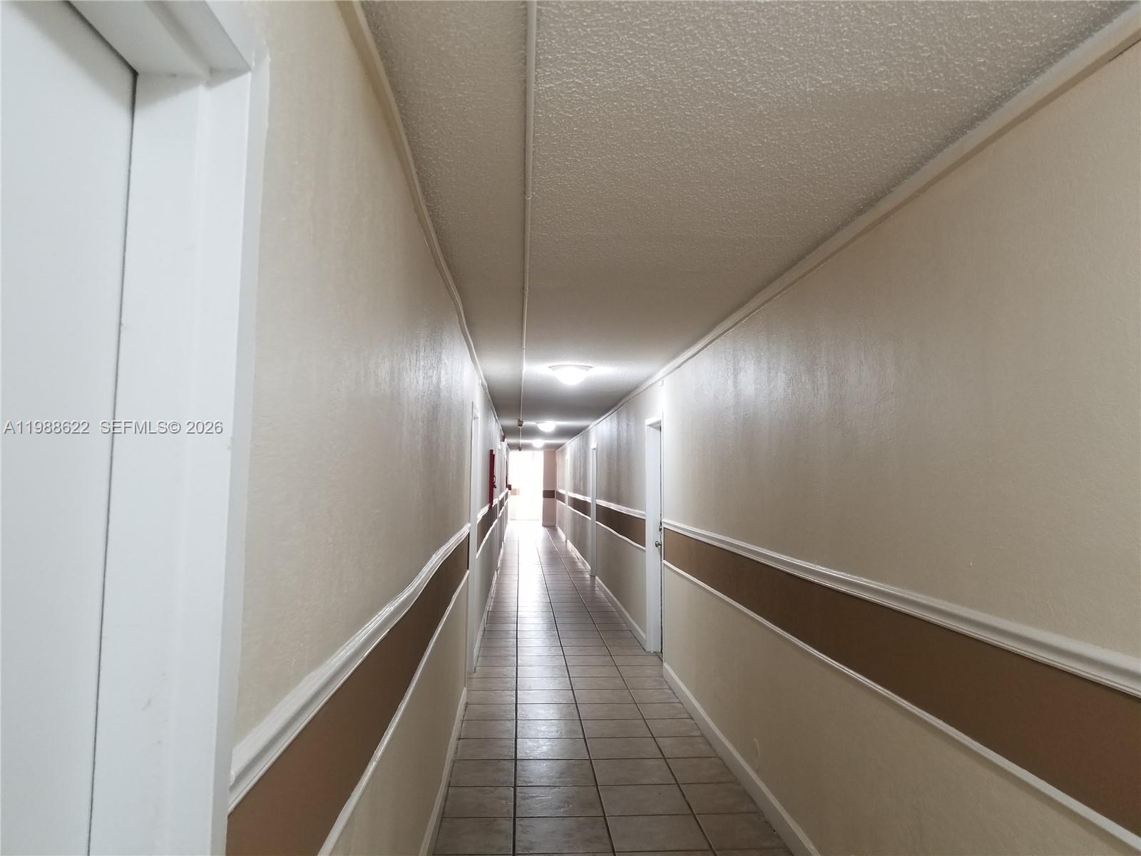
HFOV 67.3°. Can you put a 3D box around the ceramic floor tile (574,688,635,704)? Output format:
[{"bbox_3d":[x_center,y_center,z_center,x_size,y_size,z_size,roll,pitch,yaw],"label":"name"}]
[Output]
[{"bbox_3d":[0.240,1.919,6.117,0.408,0.010,0.390,1,-3,-3],"label":"ceramic floor tile"}]

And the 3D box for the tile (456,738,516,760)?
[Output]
[{"bbox_3d":[-0.479,1.842,4.892,0.331,0.010,0.390,1,-3,-3],"label":"tile"}]

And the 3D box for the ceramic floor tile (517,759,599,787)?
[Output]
[{"bbox_3d":[-0.080,1.792,4.447,0.400,0.010,0.382,1,-3,-3],"label":"ceramic floor tile"}]

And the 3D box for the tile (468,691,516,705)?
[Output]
[{"bbox_3d":[-0.576,1.910,6.069,0.383,0.010,0.390,1,-3,-3],"label":"tile"}]

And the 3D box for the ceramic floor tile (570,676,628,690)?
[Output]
[{"bbox_3d":[0.217,1.941,6.510,0.408,0.010,0.390,1,-3,-3],"label":"ceramic floor tile"}]

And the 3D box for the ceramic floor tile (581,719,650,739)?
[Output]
[{"bbox_3d":[0.281,1.844,5.247,0.400,0.010,0.382,1,-3,-3],"label":"ceramic floor tile"}]

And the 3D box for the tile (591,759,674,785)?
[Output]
[{"bbox_3d":[0.328,1.797,4.471,0.400,0.010,0.382,1,-3,-3],"label":"tile"}]

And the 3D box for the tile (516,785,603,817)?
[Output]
[{"bbox_3d":[-0.057,1.769,4.058,0.400,0.010,0.382,1,-3,-3],"label":"tile"}]

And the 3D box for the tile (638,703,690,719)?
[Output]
[{"bbox_3d":[0.634,1.900,5.746,0.321,0.010,0.390,1,-3,-3],"label":"tile"}]

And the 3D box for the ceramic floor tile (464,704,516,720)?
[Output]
[{"bbox_3d":[-0.526,1.890,5.692,0.333,0.010,0.394,1,-3,-3],"label":"ceramic floor tile"}]

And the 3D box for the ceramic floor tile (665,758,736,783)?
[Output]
[{"bbox_3d":[0.697,1.831,4.568,0.304,0.010,0.390,1,-3,-3],"label":"ceramic floor tile"}]

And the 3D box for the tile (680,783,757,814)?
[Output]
[{"bbox_3d":[0.716,1.812,4.181,0.304,0.010,0.394,1,-3,-3],"label":"tile"}]

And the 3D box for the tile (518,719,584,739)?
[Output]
[{"bbox_3d":[-0.128,1.872,5.319,0.407,0.010,0.394,1,-3,-3],"label":"tile"}]

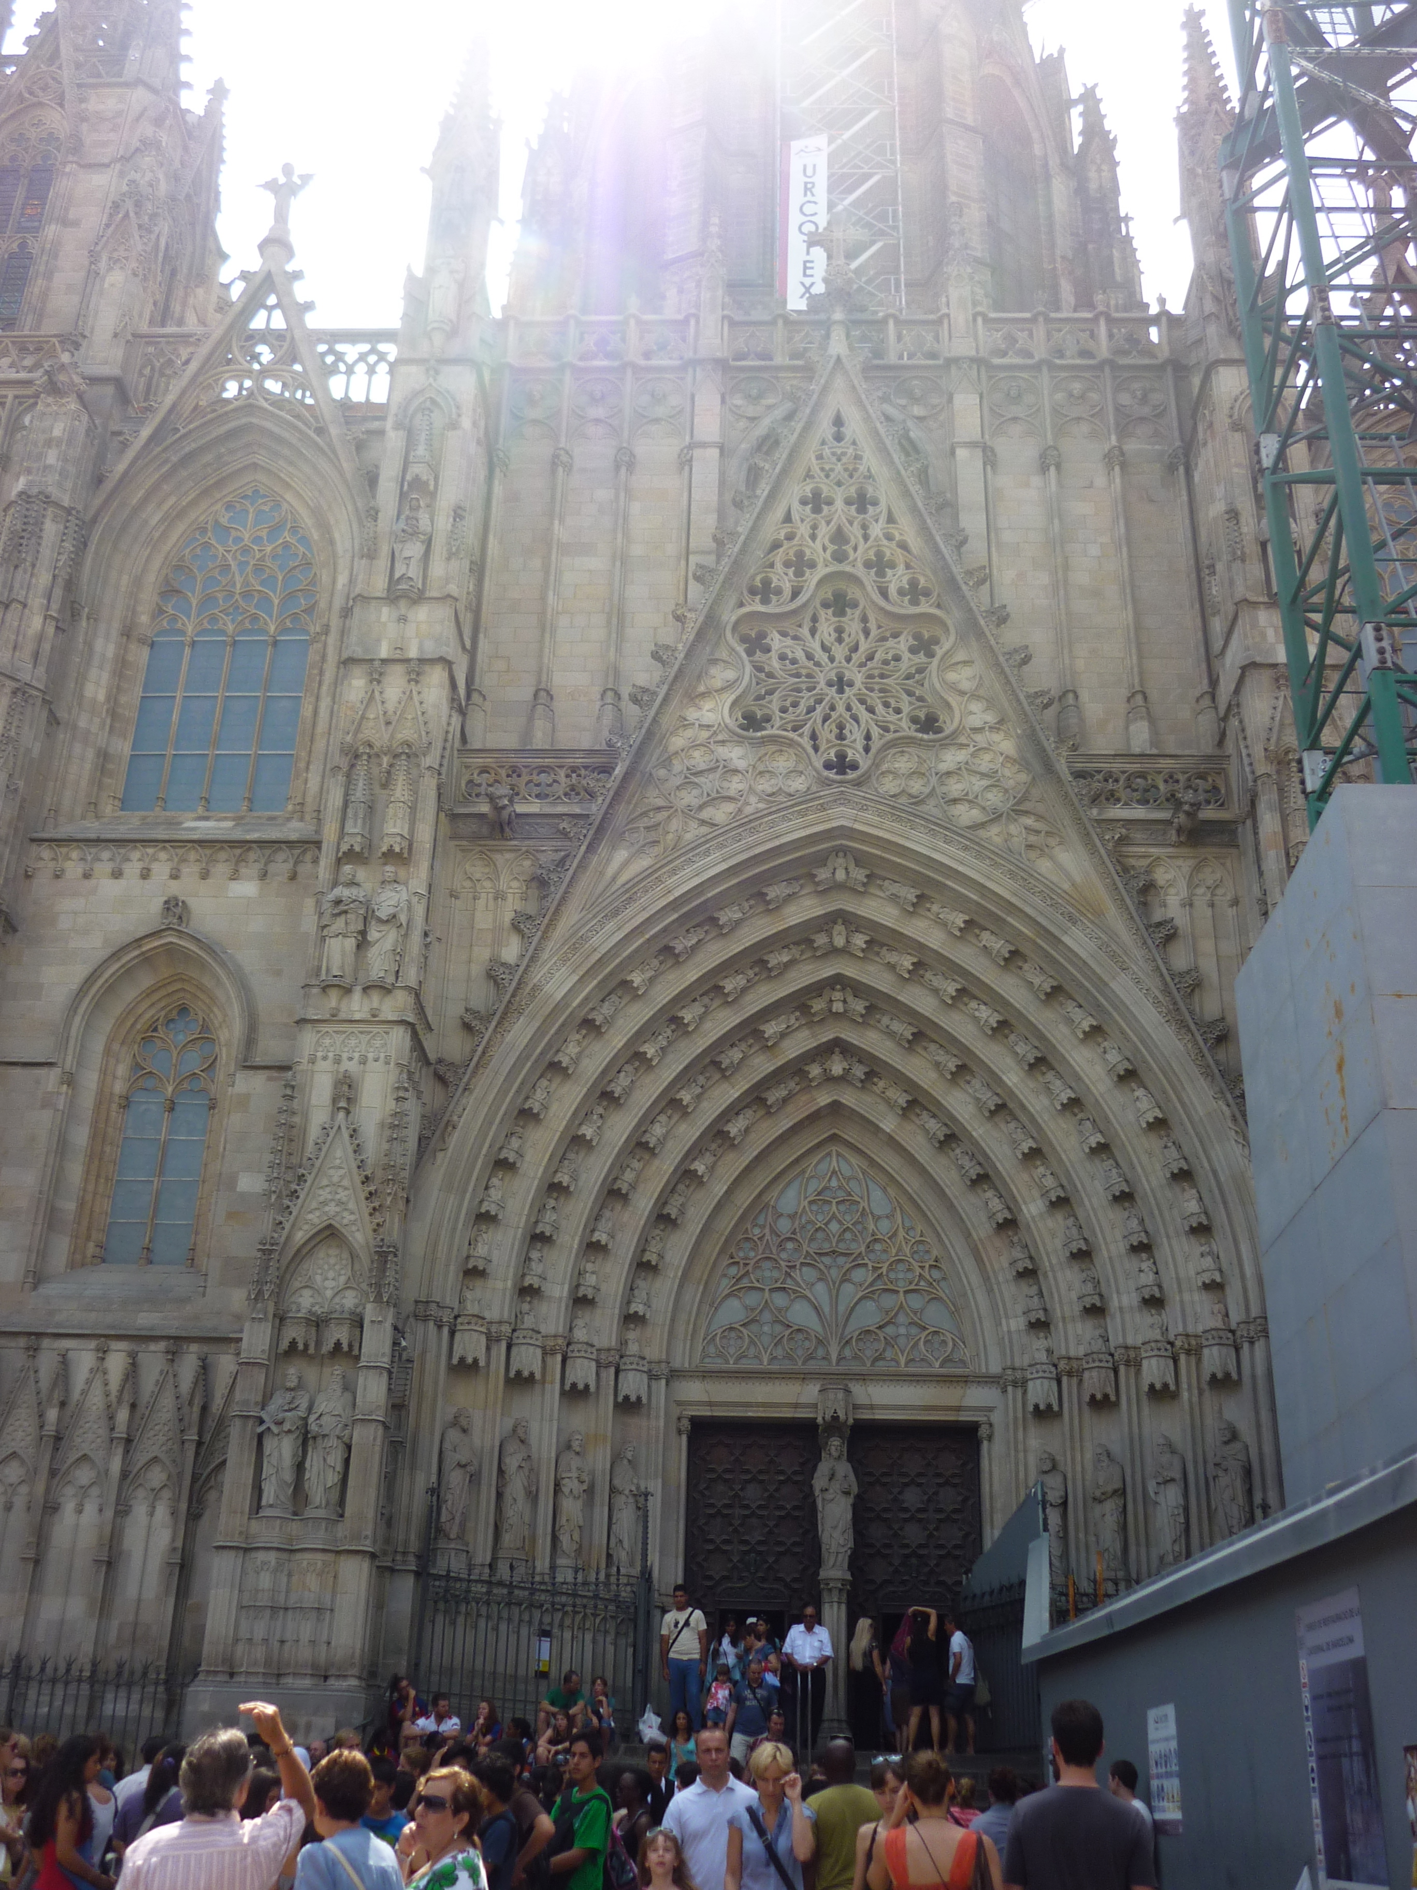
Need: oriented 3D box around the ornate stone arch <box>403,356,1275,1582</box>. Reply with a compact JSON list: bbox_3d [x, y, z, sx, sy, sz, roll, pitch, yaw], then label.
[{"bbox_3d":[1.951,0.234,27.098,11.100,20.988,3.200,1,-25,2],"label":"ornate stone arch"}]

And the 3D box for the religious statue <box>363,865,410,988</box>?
[{"bbox_3d":[-4.451,-0.277,24.947,0.550,1.800,0.480,1,-25,2],"label":"religious statue"}]

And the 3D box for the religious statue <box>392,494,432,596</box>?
[{"bbox_3d":[-4.600,-6.218,27.955,0.520,1.821,0.480,1,-25,2],"label":"religious statue"}]

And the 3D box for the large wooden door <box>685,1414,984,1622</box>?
[{"bbox_3d":[1.779,9.062,25.659,4.280,4.489,0.250,1,-25,2],"label":"large wooden door"}]

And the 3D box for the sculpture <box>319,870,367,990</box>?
[{"bbox_3d":[-5.046,-0.256,24.956,0.580,1.754,0.480,1,-25,2],"label":"sculpture"}]

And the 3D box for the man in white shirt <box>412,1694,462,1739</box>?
[{"bbox_3d":[-3.027,8.969,20.041,0.600,1.180,0.780,1,-25,2],"label":"man in white shirt"}]

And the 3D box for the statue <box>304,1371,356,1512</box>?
[{"bbox_3d":[-4.606,6.000,21.899,0.540,1.702,0.480,1,-25,2],"label":"statue"}]

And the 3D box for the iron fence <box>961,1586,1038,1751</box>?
[{"bbox_3d":[3.640,9.213,22.902,0.120,1.938,2.588,8,-26,-14],"label":"iron fence"}]

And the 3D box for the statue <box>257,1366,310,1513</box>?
[{"bbox_3d":[-5.166,6.005,21.915,0.550,1.703,0.480,1,-25,2],"label":"statue"}]

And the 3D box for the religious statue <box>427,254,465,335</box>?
[{"bbox_3d":[-4.417,-10.937,30.314,0.540,1.631,0.480,1,-25,2],"label":"religious statue"}]

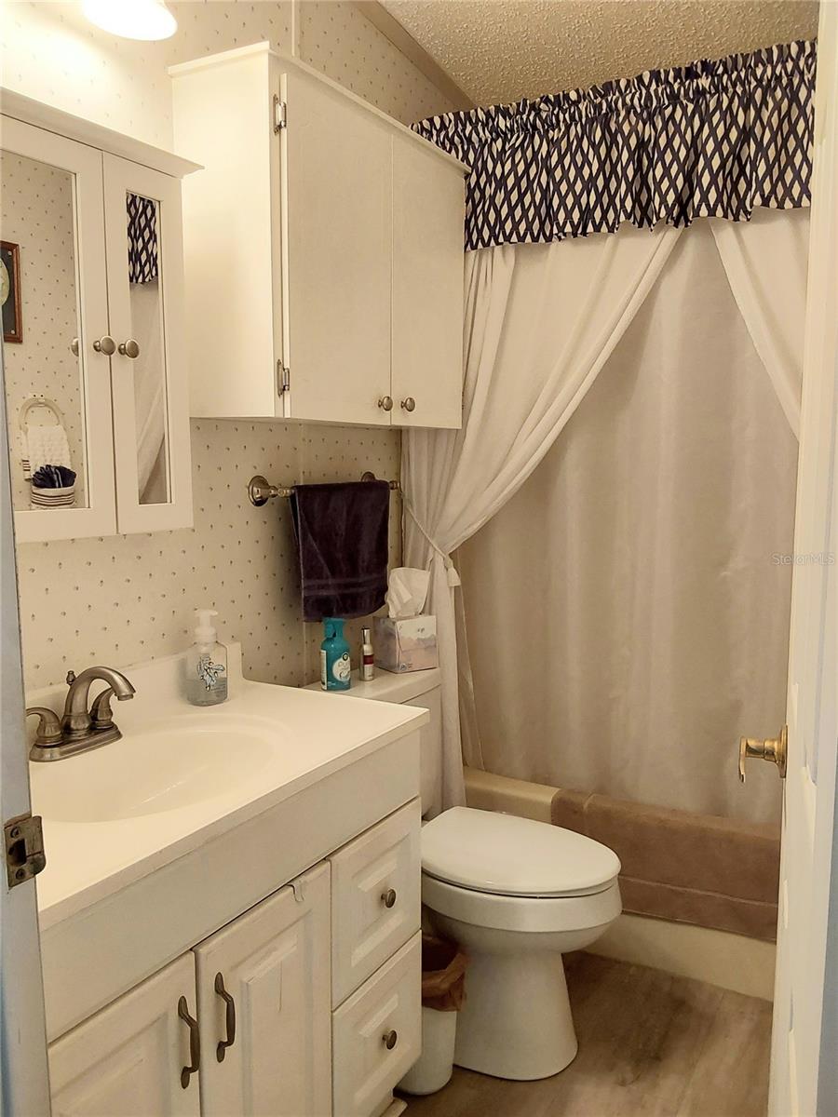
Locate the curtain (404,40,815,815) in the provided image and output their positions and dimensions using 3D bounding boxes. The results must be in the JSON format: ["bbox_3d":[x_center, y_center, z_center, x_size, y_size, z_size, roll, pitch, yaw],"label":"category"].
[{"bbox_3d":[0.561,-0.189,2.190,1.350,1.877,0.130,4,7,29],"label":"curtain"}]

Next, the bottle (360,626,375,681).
[{"bbox_3d":[-0.124,0.230,2.182,0.034,0.130,0.034,0,7,0],"label":"bottle"}]

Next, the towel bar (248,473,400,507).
[{"bbox_3d":[-0.200,-0.172,2.126,0.085,0.060,0.510,4,7,29],"label":"towel bar"}]

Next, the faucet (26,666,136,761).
[{"bbox_3d":[-0.512,0.244,1.449,0.165,0.146,0.195,4,7,29],"label":"faucet"}]

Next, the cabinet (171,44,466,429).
[{"bbox_3d":[-0.165,-0.613,1.981,0.237,0.635,0.792,4,7,29],"label":"cabinet"}]

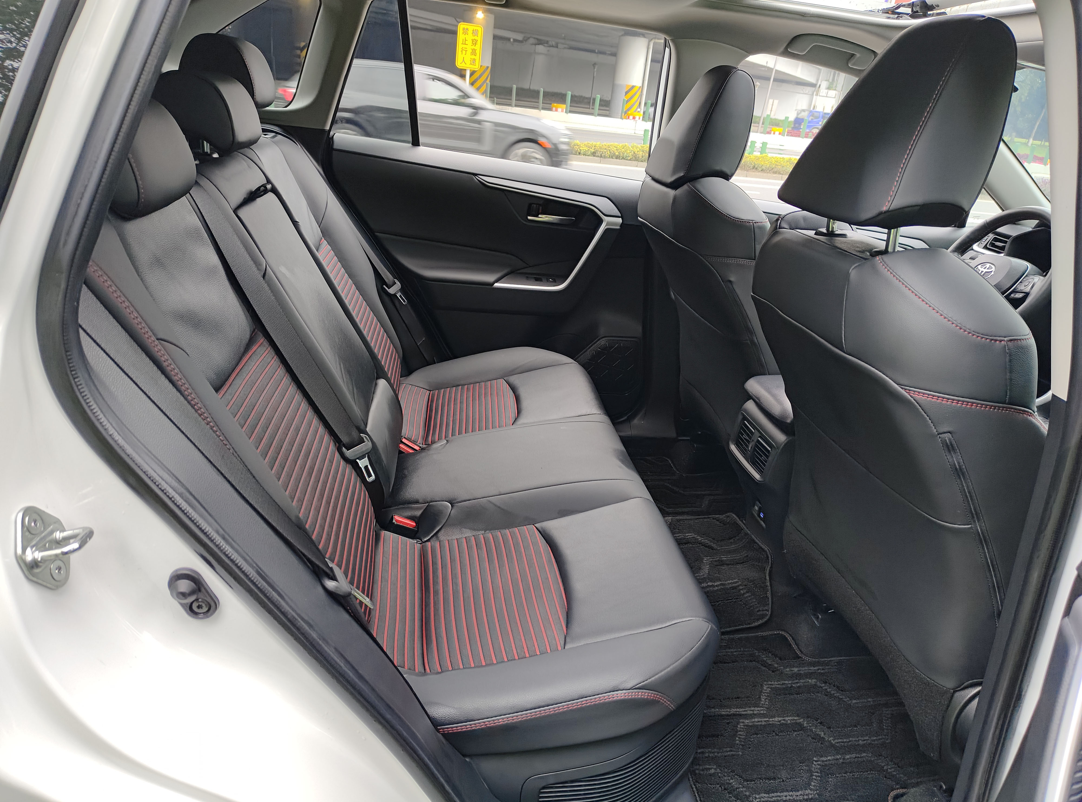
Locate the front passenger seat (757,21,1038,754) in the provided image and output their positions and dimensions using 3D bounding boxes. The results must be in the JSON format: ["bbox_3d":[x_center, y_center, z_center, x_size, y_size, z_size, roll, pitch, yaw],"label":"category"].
[{"bbox_3d":[0.716,0.038,1.132,0.800,1.050,0.520,3,23,-9],"label":"front passenger seat"}]

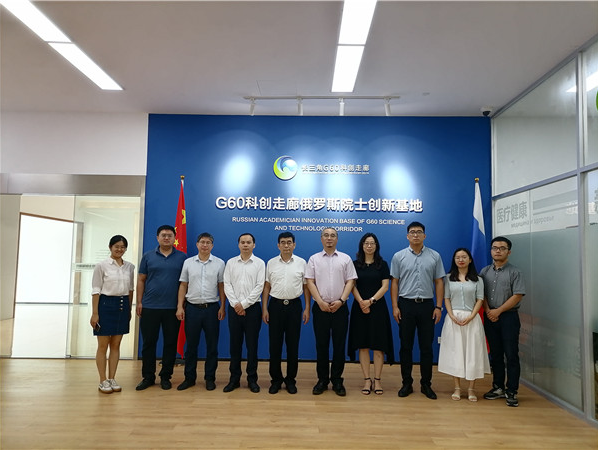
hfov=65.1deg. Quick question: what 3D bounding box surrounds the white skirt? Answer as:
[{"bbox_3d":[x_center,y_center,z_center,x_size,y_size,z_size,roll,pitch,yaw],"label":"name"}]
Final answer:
[{"bbox_3d":[1.744,1.240,4.962,0.520,0.686,0.460,0,-4,13],"label":"white skirt"}]

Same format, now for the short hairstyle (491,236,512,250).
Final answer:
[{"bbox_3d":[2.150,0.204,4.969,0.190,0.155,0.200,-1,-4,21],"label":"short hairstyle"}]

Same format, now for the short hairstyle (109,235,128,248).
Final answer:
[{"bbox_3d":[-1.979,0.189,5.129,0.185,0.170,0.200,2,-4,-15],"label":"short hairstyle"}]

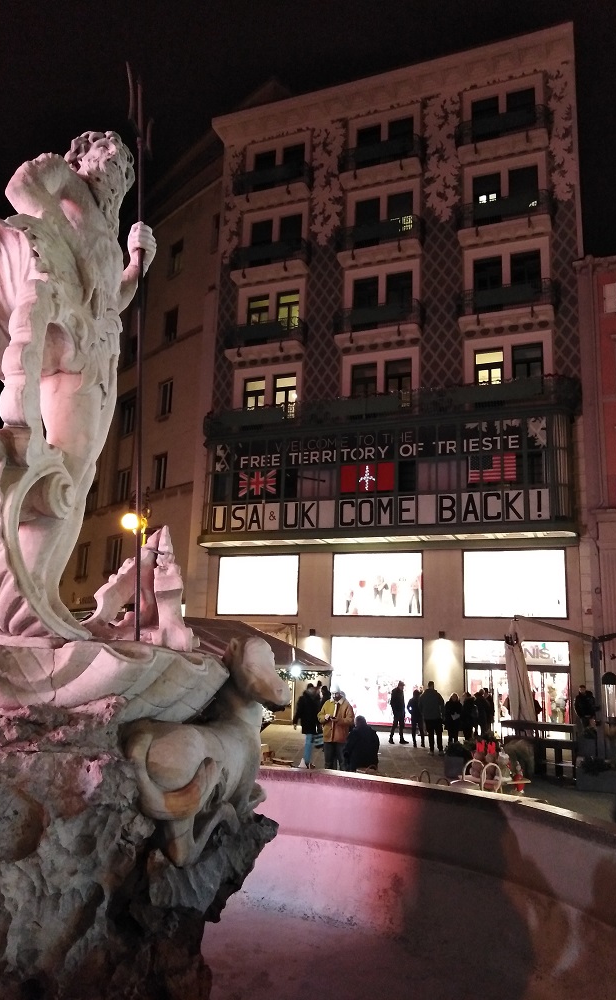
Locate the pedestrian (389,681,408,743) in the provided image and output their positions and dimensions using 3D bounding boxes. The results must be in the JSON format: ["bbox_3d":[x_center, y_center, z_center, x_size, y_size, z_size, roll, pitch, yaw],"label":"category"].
[{"bbox_3d":[2.688,6.179,21.032,0.480,1.735,0.500,2,-12,-2],"label":"pedestrian"}]

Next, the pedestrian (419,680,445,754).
[{"bbox_3d":[3.256,5.713,18.953,0.620,1.835,0.400,0,-12,11],"label":"pedestrian"}]

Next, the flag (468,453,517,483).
[{"bbox_3d":[5.887,-0.990,23.045,1.479,0.920,0.050,-3,-13,21],"label":"flag"}]

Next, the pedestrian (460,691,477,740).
[{"bbox_3d":[4.129,5.792,18.557,0.380,1.612,0.480,-9,-16,42],"label":"pedestrian"}]

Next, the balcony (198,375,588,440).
[{"bbox_3d":[2.501,-2.953,25.453,13.280,1.220,1.200,-3,-13,21],"label":"balcony"}]

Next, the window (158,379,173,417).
[{"bbox_3d":[-6.367,-4.557,32.267,0.200,1.650,1.100,12,-16,-41],"label":"window"}]

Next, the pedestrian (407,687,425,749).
[{"bbox_3d":[3.091,6.192,20.564,0.520,1.630,0.360,-2,-13,20],"label":"pedestrian"}]

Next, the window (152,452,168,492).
[{"bbox_3d":[-6.271,-1.186,30.600,0.220,1.600,1.020,13,-16,-42],"label":"window"}]

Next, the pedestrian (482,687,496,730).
[{"bbox_3d":[5.181,6.238,20.729,0.480,1.660,0.350,-1,-12,14],"label":"pedestrian"}]

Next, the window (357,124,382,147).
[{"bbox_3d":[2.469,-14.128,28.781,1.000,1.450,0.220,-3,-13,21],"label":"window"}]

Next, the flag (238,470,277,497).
[{"bbox_3d":[-1.811,-0.590,26.017,1.481,0.973,0.050,-3,-13,21],"label":"flag"}]

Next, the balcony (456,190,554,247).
[{"bbox_3d":[6.993,-9.968,25.630,3.335,1.260,0.800,-3,-13,21],"label":"balcony"}]

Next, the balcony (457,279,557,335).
[{"bbox_3d":[6.731,-6.510,24.656,3.090,1.330,1.000,-3,-13,21],"label":"balcony"}]

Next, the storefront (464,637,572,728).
[{"bbox_3d":[6.614,5.982,22.797,3.267,3.146,0.450,-3,-13,21],"label":"storefront"}]

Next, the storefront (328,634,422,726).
[{"bbox_3d":[2.300,6.059,24.266,3.252,2.928,0.300,-3,-13,22],"label":"storefront"}]

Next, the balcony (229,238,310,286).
[{"bbox_3d":[-1.498,-9.338,28.630,3.100,1.210,1.000,-3,-13,21],"label":"balcony"}]

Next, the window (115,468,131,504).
[{"bbox_3d":[-8.430,-0.616,33.297,0.200,1.595,1.152,12,-16,-40],"label":"window"}]

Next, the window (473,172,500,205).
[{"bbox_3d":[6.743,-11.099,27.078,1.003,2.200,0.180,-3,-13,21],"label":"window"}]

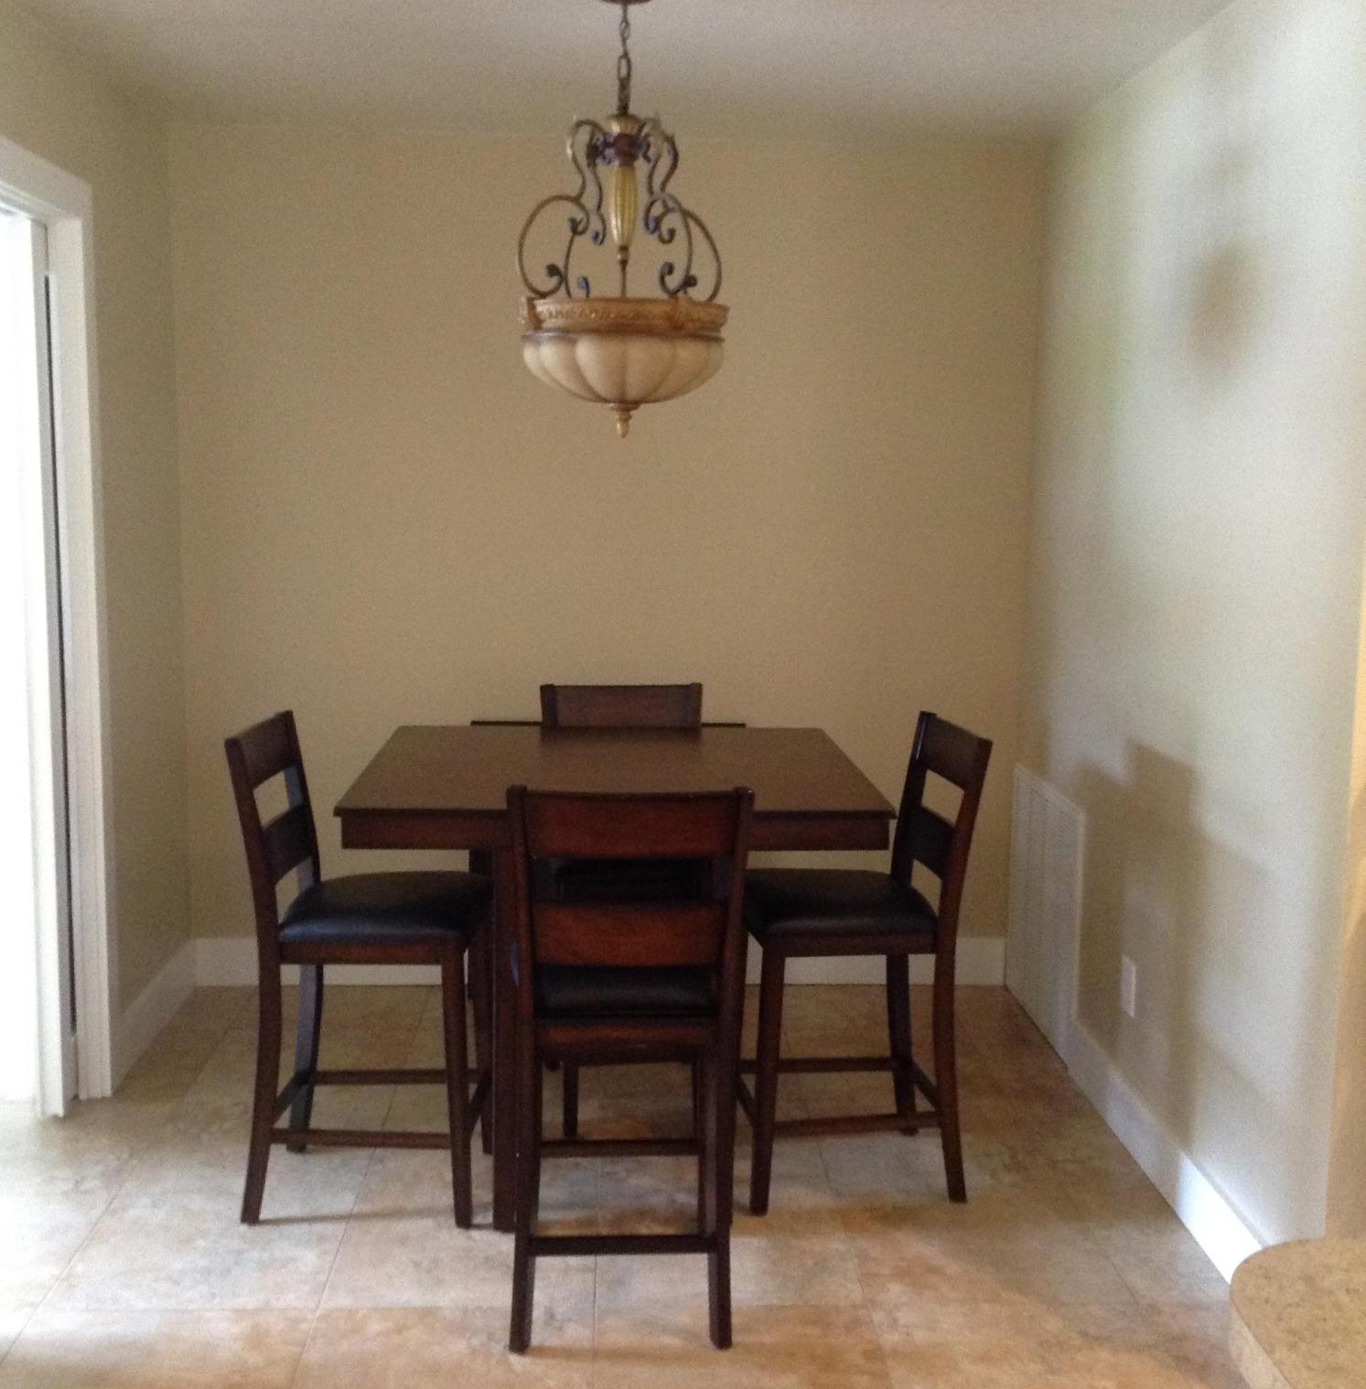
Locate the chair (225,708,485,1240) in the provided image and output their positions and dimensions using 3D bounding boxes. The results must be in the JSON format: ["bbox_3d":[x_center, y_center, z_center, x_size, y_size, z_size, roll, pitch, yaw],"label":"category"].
[{"bbox_3d":[-0.650,0.555,3.669,0.490,1.000,0.415,1,8,1],"label":"chair"}]

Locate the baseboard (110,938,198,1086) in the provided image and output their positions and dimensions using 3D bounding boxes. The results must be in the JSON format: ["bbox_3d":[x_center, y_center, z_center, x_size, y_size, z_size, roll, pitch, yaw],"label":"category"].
[{"bbox_3d":[-1.395,0.839,4.644,0.016,0.152,0.860,0,8,-3],"label":"baseboard"}]

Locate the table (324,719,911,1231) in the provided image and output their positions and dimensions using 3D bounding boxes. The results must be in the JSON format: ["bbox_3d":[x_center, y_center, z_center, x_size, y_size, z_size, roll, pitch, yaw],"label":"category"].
[{"bbox_3d":[-0.147,0.601,3.704,1.010,0.914,1.010,0,8,-3],"label":"table"}]

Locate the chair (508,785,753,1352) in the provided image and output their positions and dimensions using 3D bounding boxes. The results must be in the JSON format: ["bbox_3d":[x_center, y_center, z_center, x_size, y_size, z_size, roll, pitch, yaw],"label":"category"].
[{"bbox_3d":[-0.107,0.624,3.221,0.415,1.000,0.490,0,8,-3],"label":"chair"}]

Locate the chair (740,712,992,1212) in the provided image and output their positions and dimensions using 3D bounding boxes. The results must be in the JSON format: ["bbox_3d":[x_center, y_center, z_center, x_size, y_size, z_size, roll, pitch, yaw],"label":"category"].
[{"bbox_3d":[0.354,0.553,3.783,0.490,1.000,0.415,0,8,-7],"label":"chair"}]

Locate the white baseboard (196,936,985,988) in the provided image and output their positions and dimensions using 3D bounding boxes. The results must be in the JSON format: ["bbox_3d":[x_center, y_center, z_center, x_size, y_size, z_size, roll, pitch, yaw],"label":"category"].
[{"bbox_3d":[-0.230,0.790,5.114,2.385,0.152,0.016,0,8,-3],"label":"white baseboard"}]

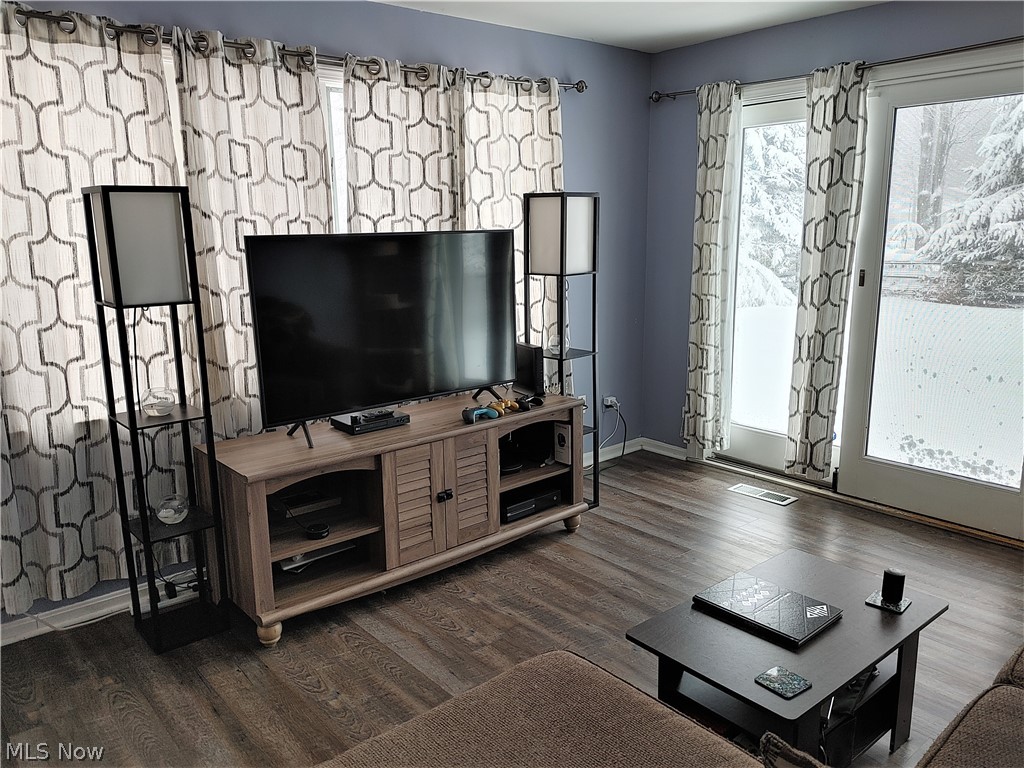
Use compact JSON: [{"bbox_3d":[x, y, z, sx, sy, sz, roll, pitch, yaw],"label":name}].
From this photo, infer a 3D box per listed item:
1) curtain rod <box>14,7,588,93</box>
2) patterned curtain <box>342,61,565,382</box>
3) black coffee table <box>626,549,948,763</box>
[{"bbox_3d":[-0.717,-1.362,3.219,2.930,0.060,0.075,-11,15,-39],"label":"curtain rod"},{"bbox_3d":[-0.200,-0.495,3.833,1.240,2.015,0.130,-11,15,-39],"label":"patterned curtain"},{"bbox_3d":[0.763,0.829,2.115,0.797,0.401,0.489,-11,15,-38],"label":"black coffee table"}]

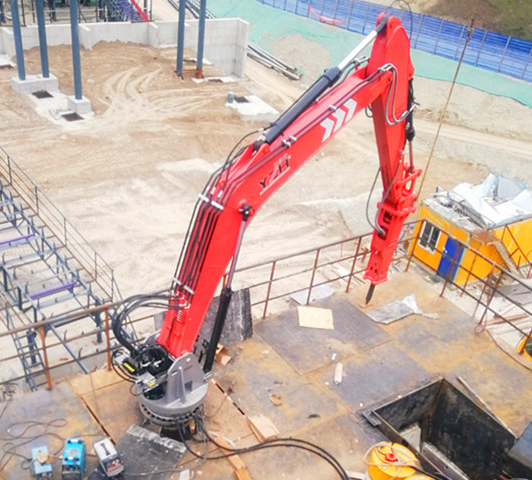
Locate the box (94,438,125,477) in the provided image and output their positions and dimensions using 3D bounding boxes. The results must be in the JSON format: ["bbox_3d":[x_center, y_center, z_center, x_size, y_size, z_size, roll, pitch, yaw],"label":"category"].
[{"bbox_3d":[-1.935,2.670,6.130,0.200,0.310,0.330,-18,40,-35],"label":"box"}]

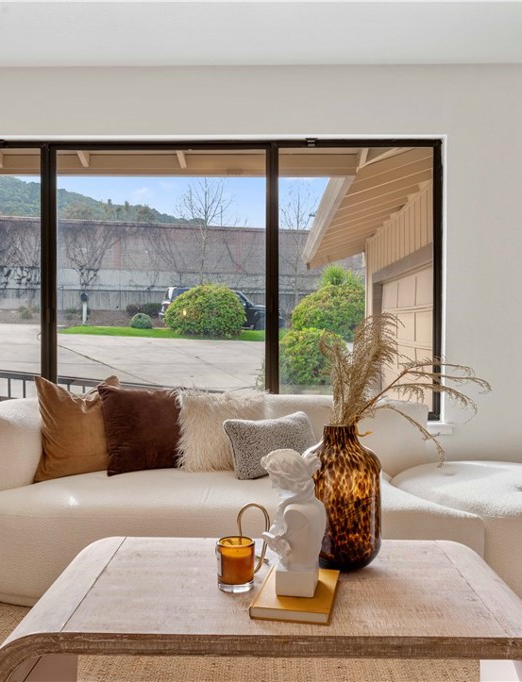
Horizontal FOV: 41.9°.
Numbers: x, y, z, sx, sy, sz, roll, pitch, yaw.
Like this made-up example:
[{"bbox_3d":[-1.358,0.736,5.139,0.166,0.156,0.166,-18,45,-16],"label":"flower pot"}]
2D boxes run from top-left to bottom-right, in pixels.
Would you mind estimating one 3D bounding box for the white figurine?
[{"bbox_3d":[0.072,0.400,1.541,0.140,0.315,0.125,0,1,8],"label":"white figurine"}]

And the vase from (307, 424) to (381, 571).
[{"bbox_3d":[0.206,0.399,1.783,0.211,0.358,0.211,0,1,1],"label":"vase"}]

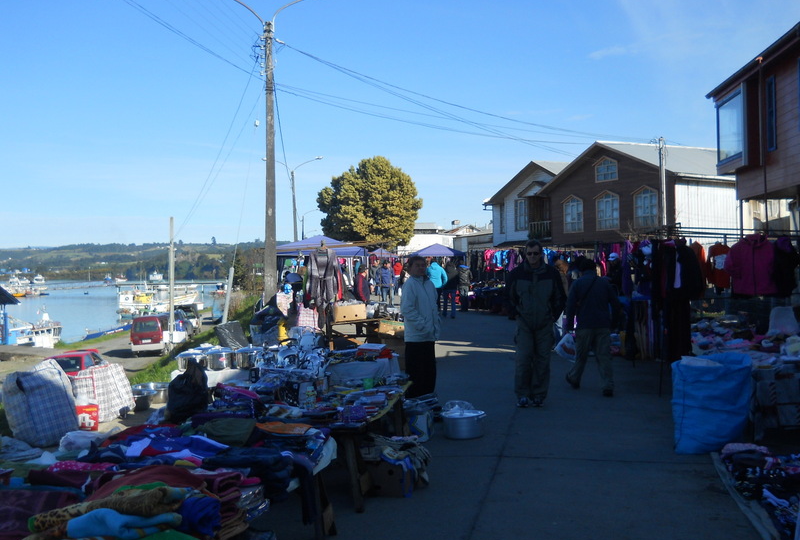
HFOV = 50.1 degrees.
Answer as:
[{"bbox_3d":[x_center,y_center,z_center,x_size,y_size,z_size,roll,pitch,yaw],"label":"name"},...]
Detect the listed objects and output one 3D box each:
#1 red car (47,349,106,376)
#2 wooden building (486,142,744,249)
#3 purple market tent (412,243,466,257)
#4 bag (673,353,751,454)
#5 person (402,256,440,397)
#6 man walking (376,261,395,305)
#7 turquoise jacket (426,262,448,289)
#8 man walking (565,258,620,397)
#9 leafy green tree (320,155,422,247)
[{"bbox_3d":[-10.200,3.300,26.500,1.650,1.420,4.300,0,0,-7],"label":"red car"},{"bbox_3d":[13.200,-2.400,45.700,10.000,7.600,17.500,0,0,-21],"label":"wooden building"},{"bbox_3d":[2.250,-0.080,50.000,2.800,2.900,2.800,0,0,15],"label":"purple market tent"},{"bbox_3d":[2.600,1.120,7.150,0.570,0.760,0.450,0,0,6],"label":"bag"},{"bbox_3d":[0.235,0.660,9.750,0.460,1.660,0.330,0,0,-37],"label":"person"},{"bbox_3d":[-0.520,0.500,32.000,0.550,1.740,0.520,0,0,18],"label":"man walking"},{"bbox_3d":[1.180,0.170,27.000,0.660,0.820,0.420,0,0,0],"label":"turquoise jacket"},{"bbox_3d":[2.330,0.690,10.150,0.580,1.650,0.520,0,0,23],"label":"man walking"},{"bbox_3d":[-2.140,-3.300,60.000,7.200,9.200,7.200,0,0,0],"label":"leafy green tree"}]

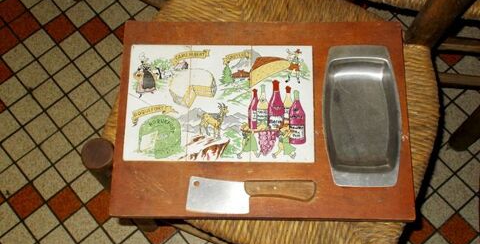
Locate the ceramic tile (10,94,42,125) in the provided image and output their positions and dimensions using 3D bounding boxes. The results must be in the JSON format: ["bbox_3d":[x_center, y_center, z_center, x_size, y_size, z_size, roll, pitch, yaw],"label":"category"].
[{"bbox_3d":[-0.441,-0.025,1.262,0.049,0.008,0.049,-39,75,-11],"label":"ceramic tile"}]

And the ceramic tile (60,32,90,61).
[{"bbox_3d":[-0.354,-0.163,1.307,0.049,0.008,0.049,-39,75,-11],"label":"ceramic tile"}]

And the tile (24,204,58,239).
[{"bbox_3d":[-0.375,0.190,1.159,0.049,0.009,0.049,-39,75,-11],"label":"tile"}]

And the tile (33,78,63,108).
[{"bbox_3d":[-0.400,-0.058,1.272,0.049,0.008,0.049,-39,75,-11],"label":"tile"}]

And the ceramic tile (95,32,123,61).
[{"bbox_3d":[-0.279,-0.158,1.304,0.049,0.008,0.049,-39,75,-11],"label":"ceramic tile"}]

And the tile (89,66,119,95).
[{"bbox_3d":[-0.284,-0.086,1.279,0.049,0.008,0.049,-39,75,-11],"label":"tile"}]

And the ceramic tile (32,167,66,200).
[{"bbox_3d":[-0.368,0.120,1.183,0.049,0.009,0.049,-39,75,-11],"label":"ceramic tile"}]

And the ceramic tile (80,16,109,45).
[{"bbox_3d":[-0.322,-0.201,1.355,0.051,0.008,0.051,-39,74,-11],"label":"ceramic tile"}]

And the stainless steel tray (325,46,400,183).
[{"bbox_3d":[0.165,-0.008,0.830,0.106,0.025,0.202,1,71,2],"label":"stainless steel tray"}]

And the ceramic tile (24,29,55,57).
[{"bbox_3d":[-0.420,-0.165,1.280,0.049,0.009,0.049,-39,75,-11],"label":"ceramic tile"}]

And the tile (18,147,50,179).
[{"bbox_3d":[-0.423,0.087,1.257,0.051,0.008,0.051,-39,74,-11],"label":"tile"}]

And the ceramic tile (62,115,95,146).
[{"bbox_3d":[-0.340,0.019,1.279,0.051,0.008,0.051,-39,74,-11],"label":"ceramic tile"}]

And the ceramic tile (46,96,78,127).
[{"bbox_3d":[-0.418,-0.023,1.441,0.057,0.008,0.057,-39,75,-11],"label":"ceramic tile"}]

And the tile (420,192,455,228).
[{"bbox_3d":[0.377,0.172,1.175,0.049,0.008,0.049,-39,75,-11],"label":"tile"}]

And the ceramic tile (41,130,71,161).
[{"bbox_3d":[-0.362,0.050,1.206,0.049,0.009,0.049,-39,75,-11],"label":"ceramic tile"}]

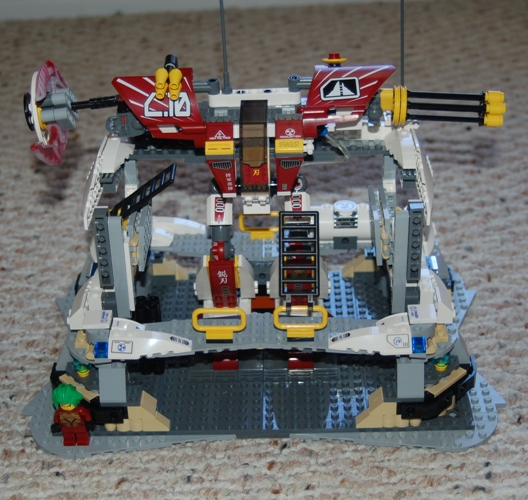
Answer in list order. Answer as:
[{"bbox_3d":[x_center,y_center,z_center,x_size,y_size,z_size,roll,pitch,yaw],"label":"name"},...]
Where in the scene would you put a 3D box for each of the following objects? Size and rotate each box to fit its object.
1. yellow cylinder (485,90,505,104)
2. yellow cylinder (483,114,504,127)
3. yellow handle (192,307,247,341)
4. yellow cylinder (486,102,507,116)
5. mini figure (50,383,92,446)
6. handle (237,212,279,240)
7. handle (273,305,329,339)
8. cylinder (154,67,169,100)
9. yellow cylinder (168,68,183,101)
[{"bbox_3d":[0.140,-0.093,0.658,0.012,0.008,0.008,4,32,7],"label":"yellow cylinder"},{"bbox_3d":[0.139,-0.078,0.658,0.012,0.008,0.008,4,32,7],"label":"yellow cylinder"},{"bbox_3d":[-0.026,0.043,0.643,0.032,0.018,0.009,-1,32,1],"label":"yellow handle"},{"bbox_3d":[0.140,-0.085,0.653,0.012,0.008,0.008,4,32,7],"label":"yellow cylinder"},{"bbox_3d":[-0.112,0.095,0.641,0.025,0.043,0.015,-1,32,1],"label":"mini figure"},{"bbox_3d":[-0.001,-0.017,0.740,0.032,0.018,0.009,-1,32,1],"label":"handle"},{"bbox_3d":[0.022,0.042,0.643,0.032,0.018,0.009,-1,32,1],"label":"handle"},{"bbox_3d":[-0.061,-0.098,0.640,0.008,0.016,0.011,-1,57,1],"label":"cylinder"},{"bbox_3d":[-0.052,-0.098,0.640,0.008,0.016,0.011,-1,57,1],"label":"yellow cylinder"}]

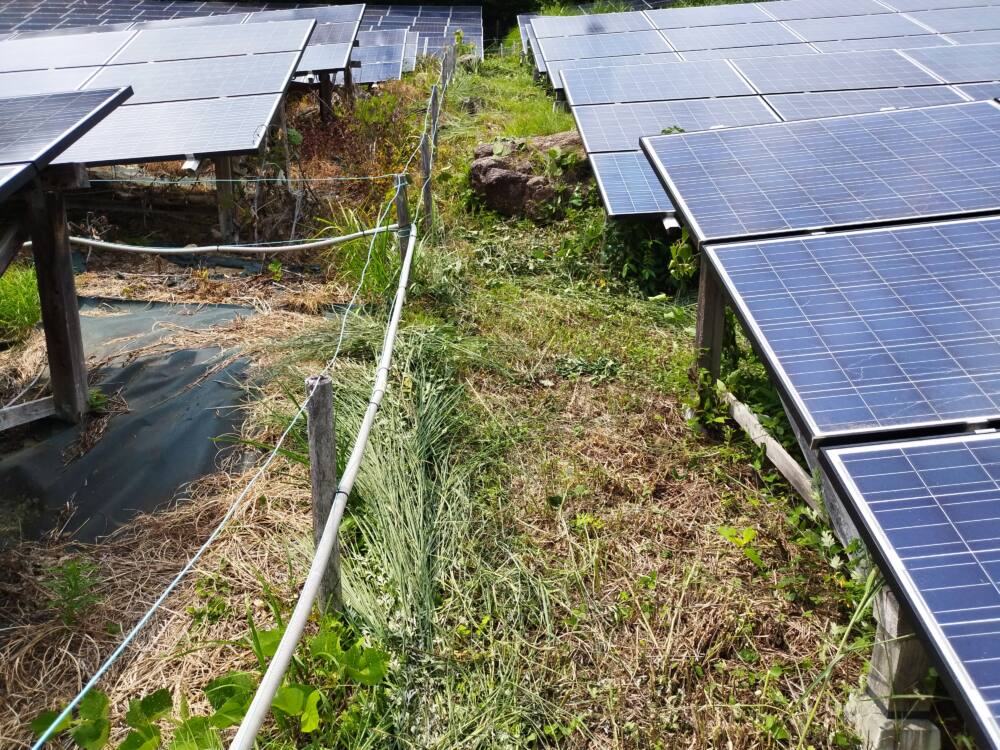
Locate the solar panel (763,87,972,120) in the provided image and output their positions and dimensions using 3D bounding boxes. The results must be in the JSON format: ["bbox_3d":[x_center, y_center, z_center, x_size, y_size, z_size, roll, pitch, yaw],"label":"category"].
[{"bbox_3d":[3.155,-2.178,6.493,1.650,0.042,0.990,-4,39,-1],"label":"solar panel"}]

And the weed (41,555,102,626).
[{"bbox_3d":[-1.060,0.530,1.930,0.130,0.140,0.120,-2,10,-2],"label":"weed"}]

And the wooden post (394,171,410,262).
[{"bbox_3d":[-0.631,-1.020,5.070,0.062,0.600,0.062,-2,10,-2],"label":"wooden post"}]

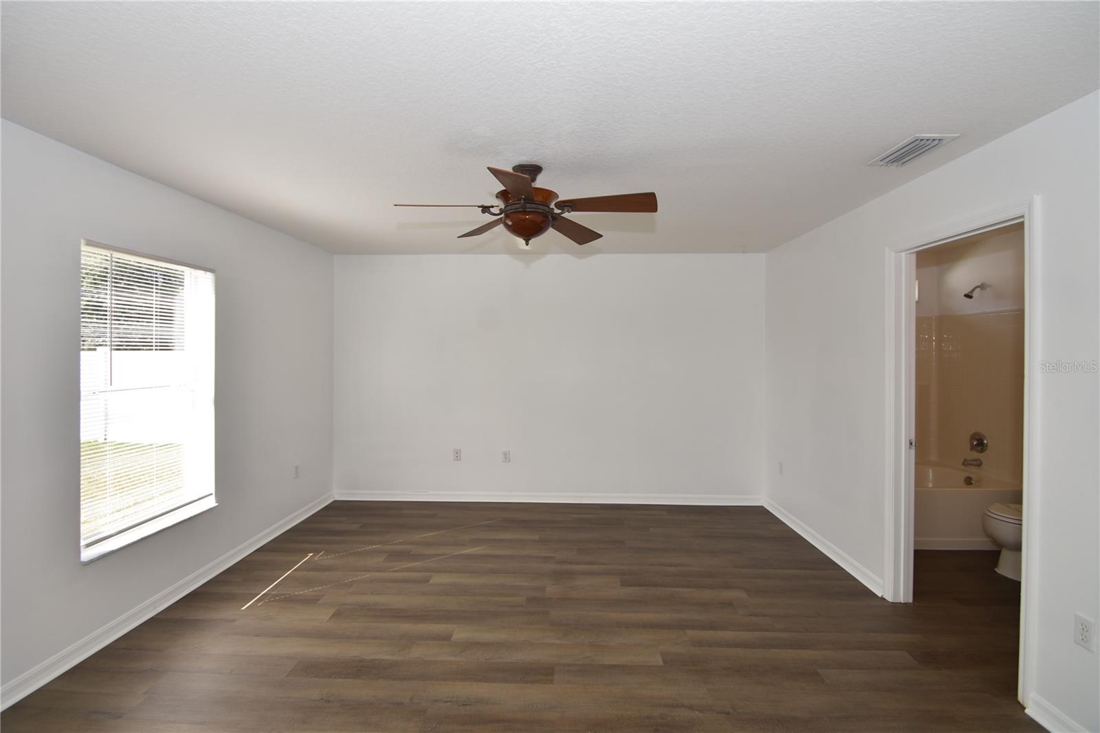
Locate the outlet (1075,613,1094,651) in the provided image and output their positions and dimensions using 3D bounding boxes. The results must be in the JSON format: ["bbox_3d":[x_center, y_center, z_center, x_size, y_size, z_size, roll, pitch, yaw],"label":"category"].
[{"bbox_3d":[1.979,0.982,1.696,0.008,0.114,0.070,0,2,2],"label":"outlet"}]

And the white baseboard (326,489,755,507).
[{"bbox_3d":[-0.045,1.296,4.540,4.250,0.100,0.015,0,2,2],"label":"white baseboard"}]

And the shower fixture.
[{"bbox_3d":[3.589,-0.642,3.885,0.170,0.140,0.080,0,2,2],"label":"shower fixture"}]

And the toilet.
[{"bbox_3d":[3.284,1.027,3.059,0.700,0.740,0.460,0,2,2],"label":"toilet"}]

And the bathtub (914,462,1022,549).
[{"bbox_3d":[2.917,1.133,3.928,1.505,0.475,0.935,0,2,2],"label":"bathtub"}]

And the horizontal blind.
[{"bbox_3d":[-2.278,0.133,2.636,0.035,1.495,0.830,0,2,2],"label":"horizontal blind"}]

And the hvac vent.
[{"bbox_3d":[1.702,-1.012,2.165,0.195,0.018,0.328,0,2,2],"label":"hvac vent"}]

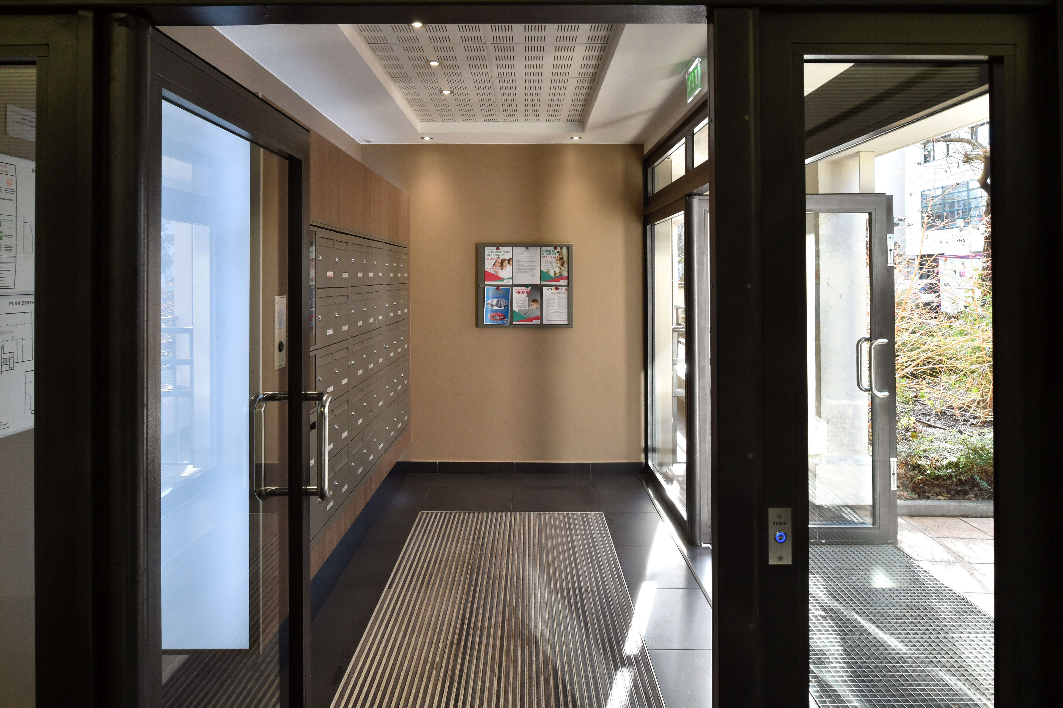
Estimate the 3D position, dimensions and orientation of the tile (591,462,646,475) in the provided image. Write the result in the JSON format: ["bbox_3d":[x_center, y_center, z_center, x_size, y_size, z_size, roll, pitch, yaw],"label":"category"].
[{"bbox_3d":[0.678,0.895,5.545,0.420,0.091,0.012,0,6,0],"label":"tile"}]

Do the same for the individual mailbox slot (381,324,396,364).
[{"bbox_3d":[-1.055,-0.064,4.780,0.200,0.267,0.275,0,0,0],"label":"individual mailbox slot"}]

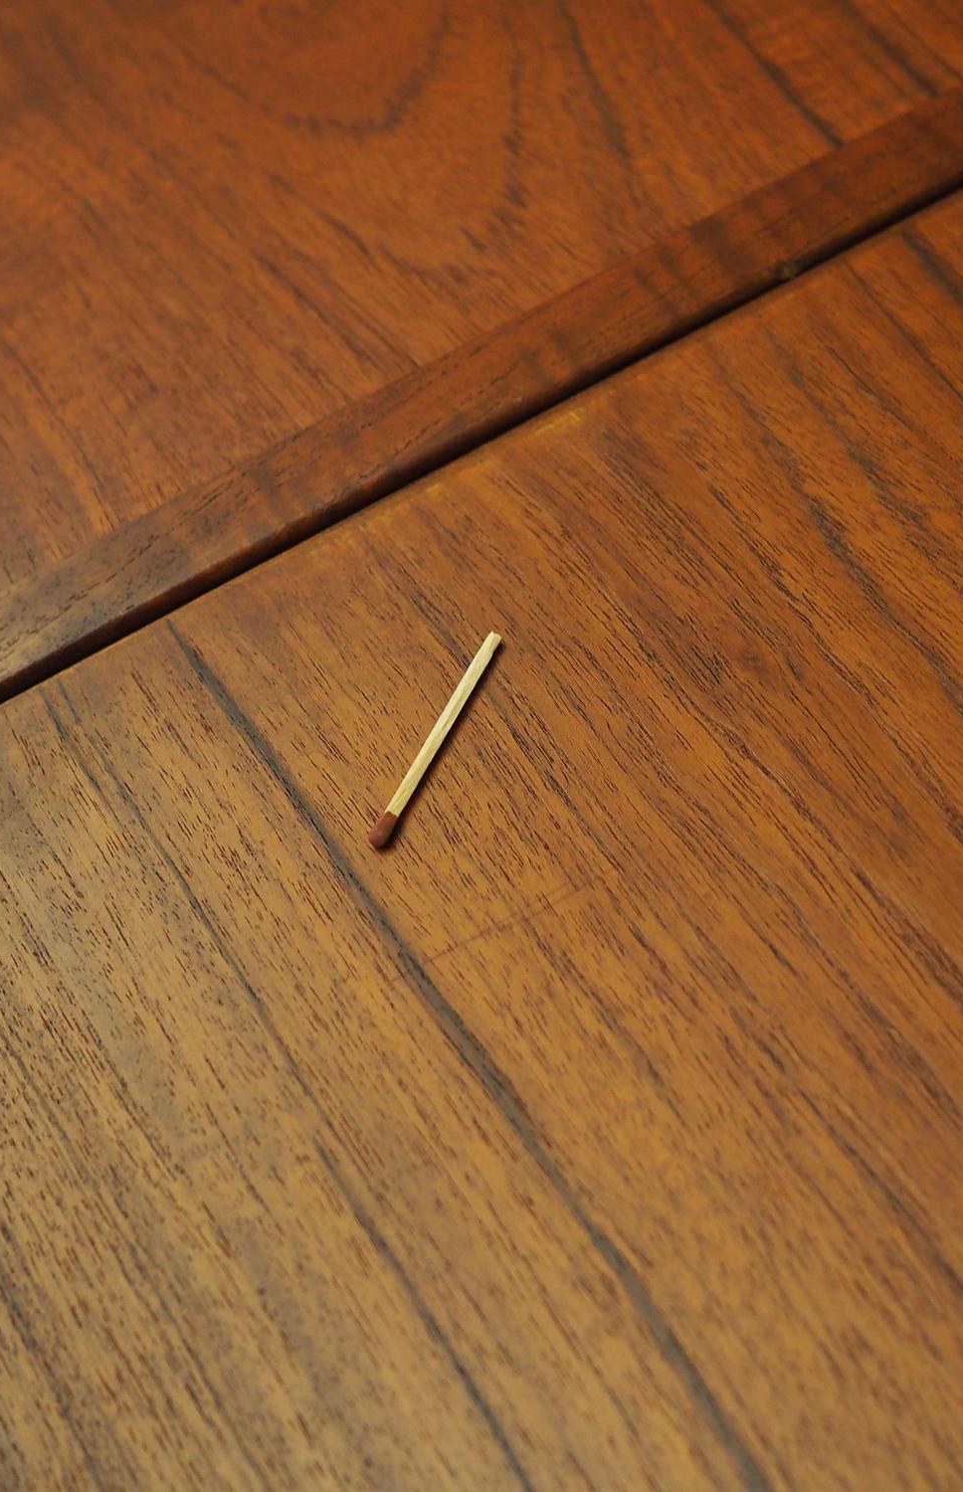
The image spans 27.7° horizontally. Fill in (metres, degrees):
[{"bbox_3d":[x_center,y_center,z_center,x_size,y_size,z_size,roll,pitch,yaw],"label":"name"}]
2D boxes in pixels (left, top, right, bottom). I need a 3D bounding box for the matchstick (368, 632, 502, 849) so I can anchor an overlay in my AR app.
[{"bbox_3d":[-0.008,-0.002,0.333,0.003,0.003,0.046,18,62,22],"label":"matchstick"}]

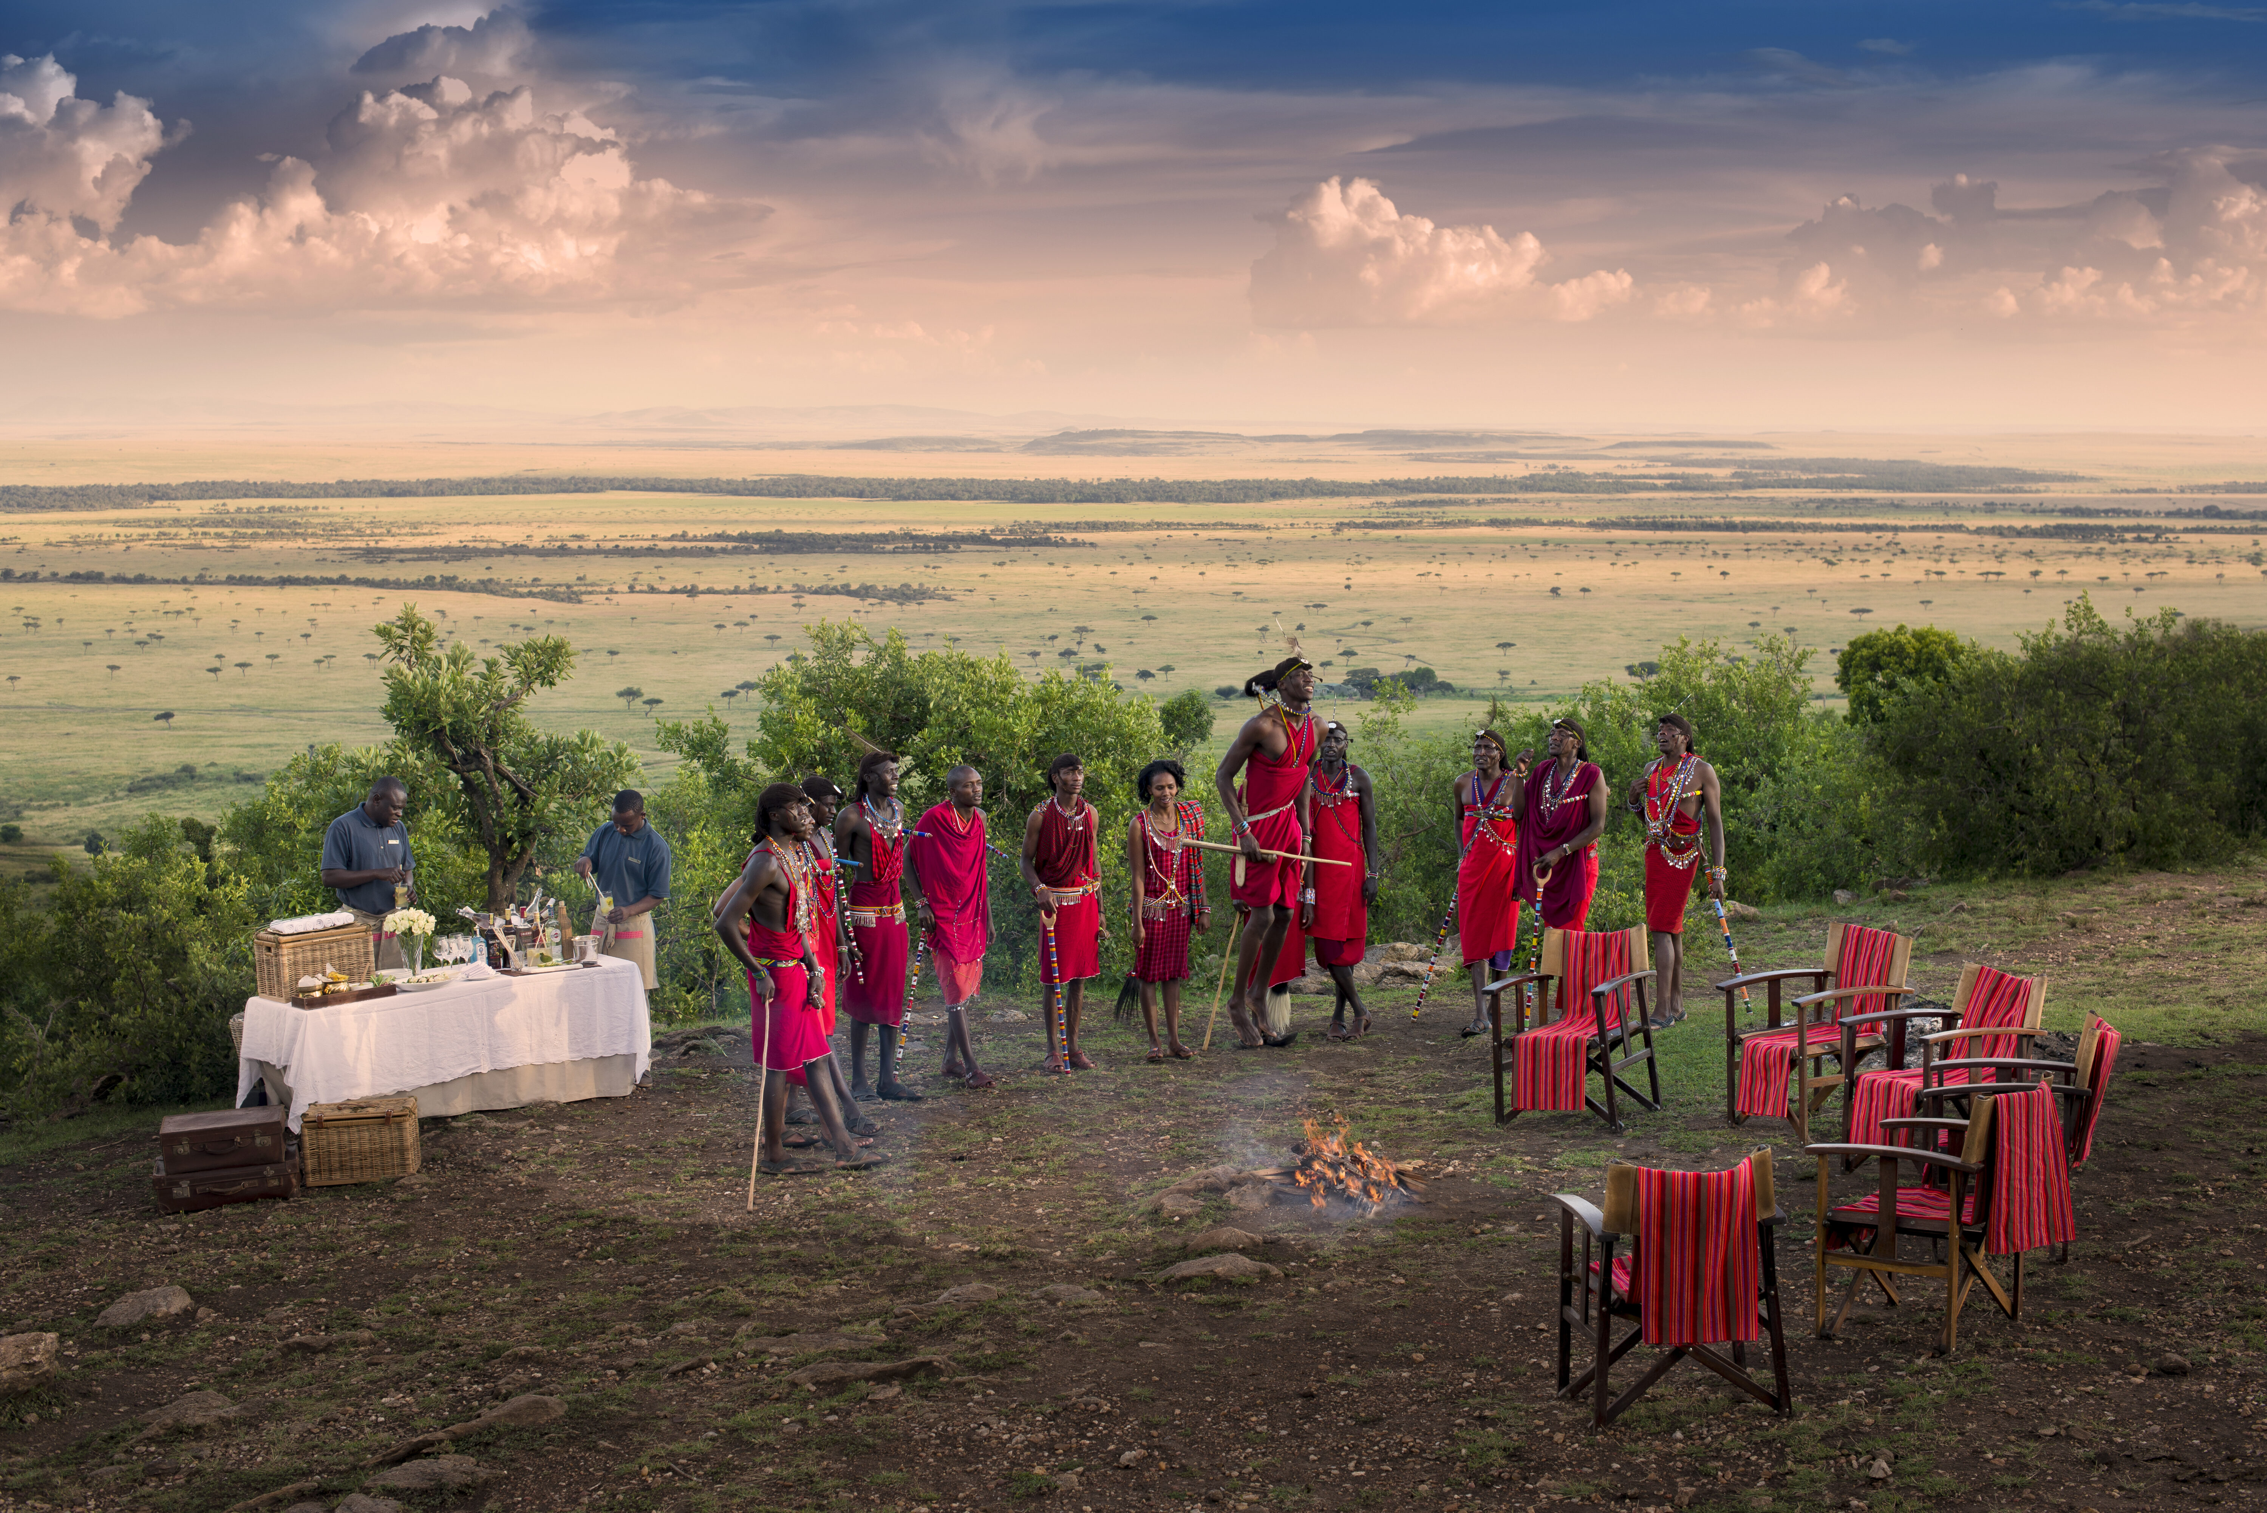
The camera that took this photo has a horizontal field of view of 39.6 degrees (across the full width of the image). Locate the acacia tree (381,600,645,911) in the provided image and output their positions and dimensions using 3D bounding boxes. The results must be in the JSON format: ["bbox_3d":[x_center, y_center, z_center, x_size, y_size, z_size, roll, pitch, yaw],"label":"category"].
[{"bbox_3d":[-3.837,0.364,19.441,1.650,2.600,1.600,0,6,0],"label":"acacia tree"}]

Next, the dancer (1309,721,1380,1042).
[{"bbox_3d":[1.132,0.682,17.200,0.470,1.750,0.350,2,6,18],"label":"dancer"}]

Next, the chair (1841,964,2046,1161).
[{"bbox_3d":[3.515,1.391,13.714,0.650,0.890,0.630,-2,4,-23],"label":"chair"}]

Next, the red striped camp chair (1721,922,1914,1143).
[{"bbox_3d":[3.246,1.315,14.987,0.690,0.925,0.600,-3,7,-27],"label":"red striped camp chair"}]

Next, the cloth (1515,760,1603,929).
[{"bbox_3d":[2.380,0.500,17.600,0.460,0.940,0.340,3,7,25],"label":"cloth"}]

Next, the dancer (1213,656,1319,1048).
[{"bbox_3d":[0.638,0.463,14.829,0.470,1.830,0.500,5,8,42],"label":"dancer"}]

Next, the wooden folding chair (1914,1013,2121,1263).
[{"bbox_3d":[3.699,1.569,13.124,0.750,0.940,0.630,2,6,16],"label":"wooden folding chair"}]

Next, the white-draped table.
[{"bbox_3d":[-3.826,1.620,17.572,2.030,0.730,0.800,-6,6,-34],"label":"white-draped table"}]

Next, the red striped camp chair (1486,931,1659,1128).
[{"bbox_3d":[2.168,1.314,15.348,0.630,0.890,0.650,-1,5,35],"label":"red striped camp chair"}]

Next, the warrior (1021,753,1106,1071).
[{"bbox_3d":[-0.348,0.802,16.435,0.460,1.631,0.340,-3,7,-26],"label":"warrior"}]

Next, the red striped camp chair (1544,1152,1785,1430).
[{"bbox_3d":[1.772,1.694,10.374,0.630,0.890,0.650,-3,4,-7],"label":"red striped camp chair"}]

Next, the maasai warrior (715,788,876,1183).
[{"bbox_3d":[-1.557,1.013,14.639,0.720,1.770,0.500,1,6,10],"label":"maasai warrior"}]

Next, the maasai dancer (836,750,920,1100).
[{"bbox_3d":[-1.305,0.833,15.741,0.380,1.720,0.480,6,8,42],"label":"maasai dancer"}]

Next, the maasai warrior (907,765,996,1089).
[{"bbox_3d":[-0.955,0.869,16.732,0.470,1.720,0.400,-4,7,-35],"label":"maasai warrior"}]

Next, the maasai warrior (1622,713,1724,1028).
[{"bbox_3d":[2.998,0.628,17.530,0.540,1.738,0.360,4,8,34],"label":"maasai warrior"}]

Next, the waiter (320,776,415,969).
[{"bbox_3d":[-4.198,0.957,17.392,0.520,1.700,0.400,-5,8,-37],"label":"waiter"}]

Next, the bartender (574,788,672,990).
[{"bbox_3d":[-2.808,1.014,17.401,0.520,1.630,0.470,3,7,28],"label":"bartender"}]

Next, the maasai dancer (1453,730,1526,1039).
[{"bbox_3d":[2.006,0.712,17.700,0.430,1.720,0.340,2,7,22],"label":"maasai dancer"}]

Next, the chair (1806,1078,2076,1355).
[{"bbox_3d":[3.017,1.693,11.804,0.760,0.930,0.630,5,8,38],"label":"chair"}]

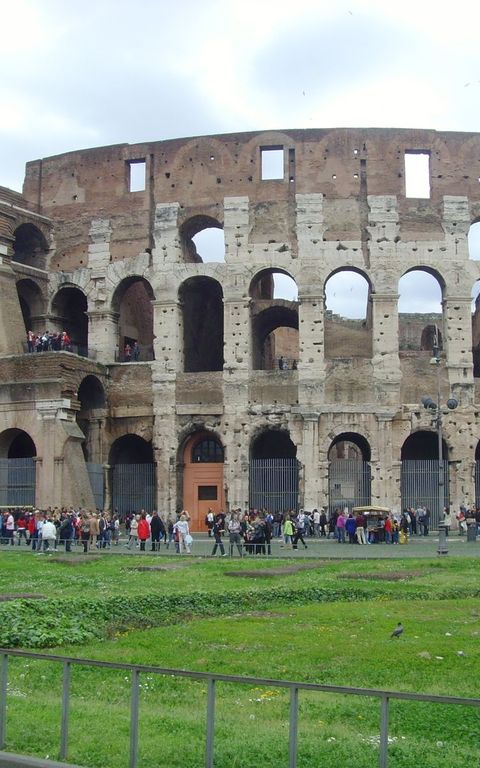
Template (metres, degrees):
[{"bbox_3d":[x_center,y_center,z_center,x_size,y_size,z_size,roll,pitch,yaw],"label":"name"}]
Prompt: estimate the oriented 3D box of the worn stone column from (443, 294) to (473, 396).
[{"bbox_3d":[18.452,-3.247,97.960,1.938,8.471,1.700,1,-6,-6],"label":"worn stone column"}]

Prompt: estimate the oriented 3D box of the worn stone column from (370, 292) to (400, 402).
[{"bbox_3d":[12.287,-3.069,97.560,2.193,9.143,1.700,0,-6,-1],"label":"worn stone column"}]

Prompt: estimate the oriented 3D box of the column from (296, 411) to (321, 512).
[{"bbox_3d":[5.735,7.073,96.571,1.914,9.611,1.400,0,-6,5],"label":"column"}]

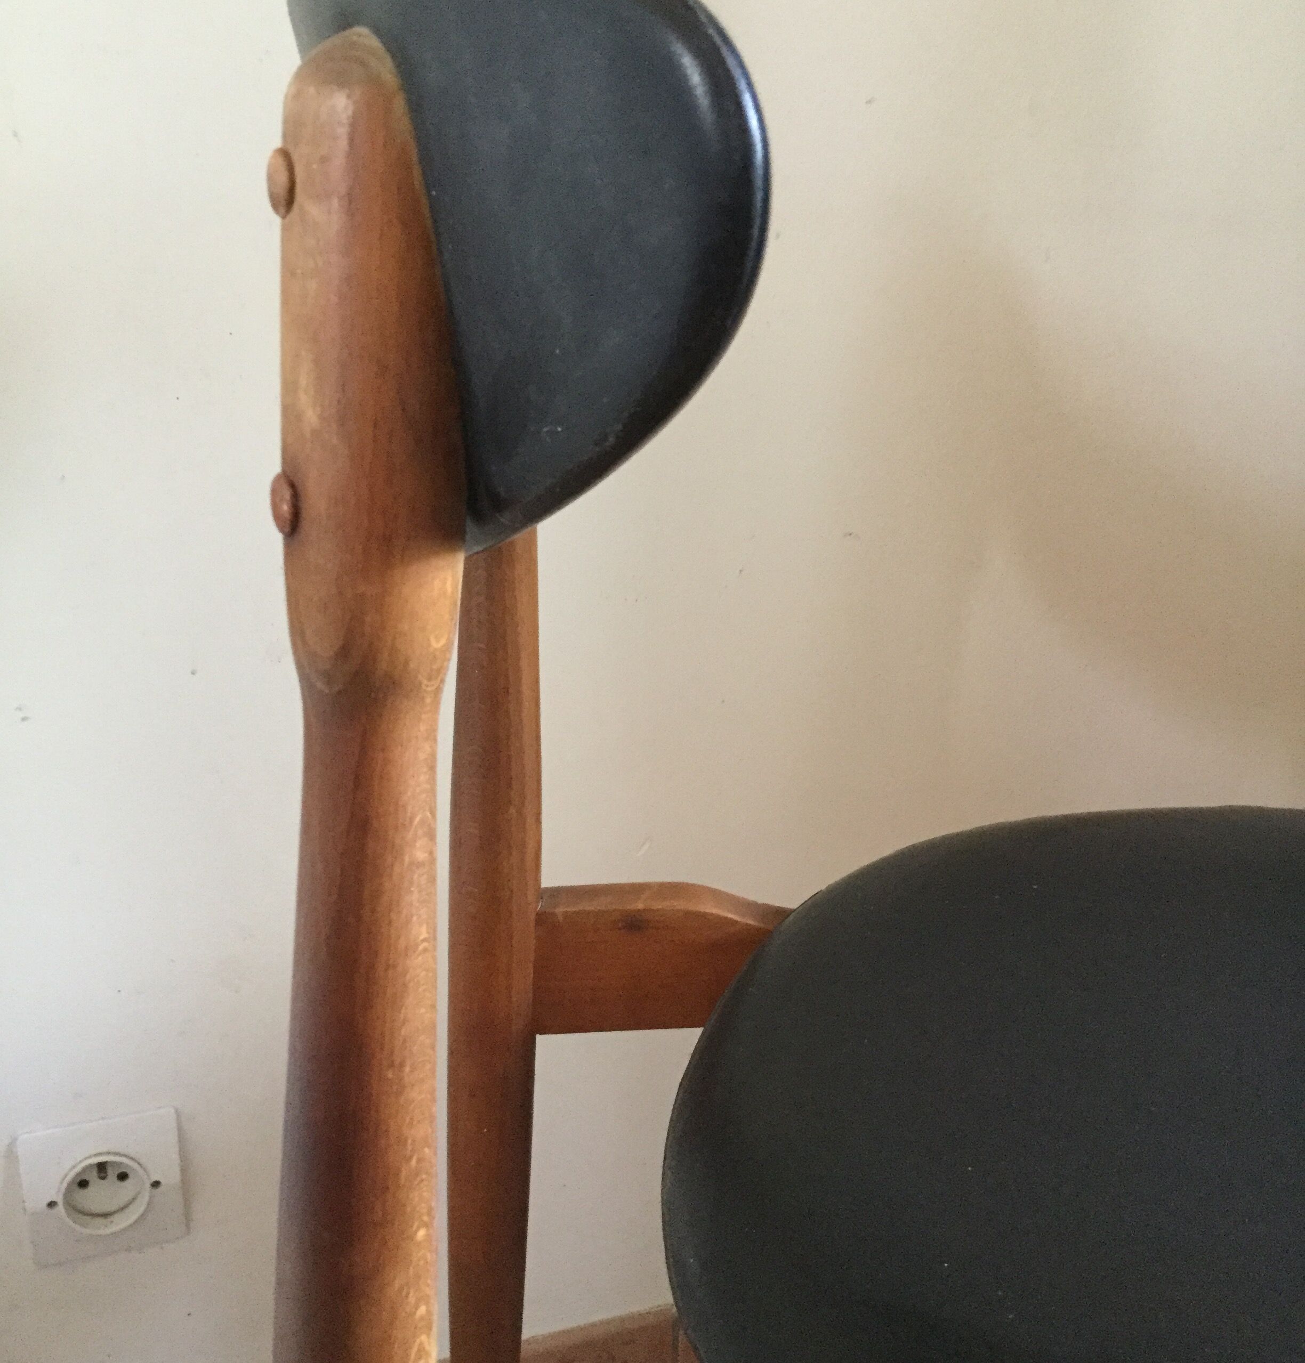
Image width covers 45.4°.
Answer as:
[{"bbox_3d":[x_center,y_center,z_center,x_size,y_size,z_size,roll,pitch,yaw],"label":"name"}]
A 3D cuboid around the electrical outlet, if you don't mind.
[{"bbox_3d":[-0.280,0.261,0.799,0.076,0.076,0.012,-6,16,-19],"label":"electrical outlet"}]

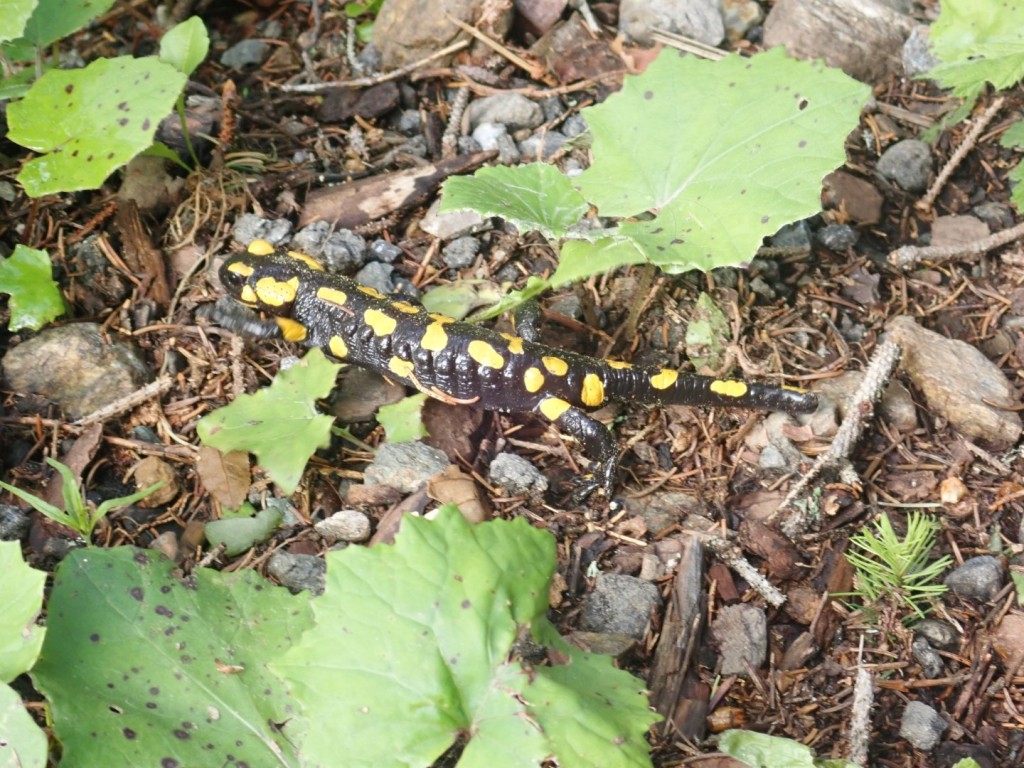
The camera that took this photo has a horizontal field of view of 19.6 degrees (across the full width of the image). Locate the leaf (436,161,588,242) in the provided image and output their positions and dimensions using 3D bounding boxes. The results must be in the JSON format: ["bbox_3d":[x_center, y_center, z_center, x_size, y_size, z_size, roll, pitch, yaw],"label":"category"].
[{"bbox_3d":[0.001,-0.055,0.886,0.046,0.013,0.027,0,47,0],"label":"leaf"}]

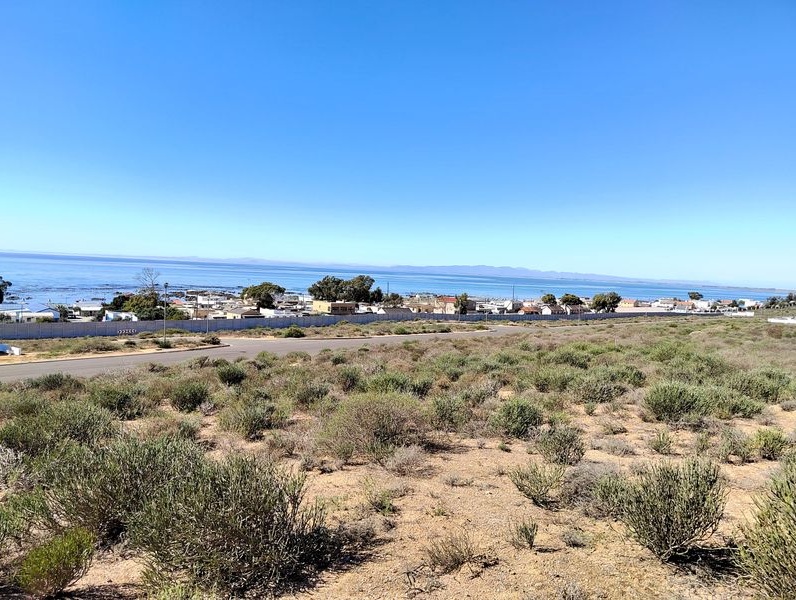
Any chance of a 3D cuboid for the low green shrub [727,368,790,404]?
[{"bbox_3d":[6.283,1.470,9.203,1.075,0.573,0.989,5,4,35],"label":"low green shrub"}]

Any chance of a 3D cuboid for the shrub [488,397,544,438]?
[{"bbox_3d":[1.606,1.592,7.202,0.744,0.552,0.683,3,3,0],"label":"shrub"}]

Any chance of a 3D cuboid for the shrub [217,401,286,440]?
[{"bbox_3d":[-2.110,1.759,7.759,1.001,0.561,0.818,3,3,0],"label":"shrub"}]

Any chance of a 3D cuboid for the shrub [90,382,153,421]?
[{"bbox_3d":[-4.840,1.708,9.281,1.120,0.613,1.030,1,4,-27],"label":"shrub"}]

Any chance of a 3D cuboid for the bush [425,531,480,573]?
[{"bbox_3d":[0.358,1.653,3.493,0.361,0.262,0.313,3,3,0],"label":"bush"}]

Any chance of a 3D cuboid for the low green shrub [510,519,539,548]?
[{"bbox_3d":[0.887,1.650,3.755,0.208,0.201,0.180,3,3,0],"label":"low green shrub"}]

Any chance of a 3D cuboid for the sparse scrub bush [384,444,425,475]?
[{"bbox_3d":[0.074,1.635,5.507,0.415,0.280,0.382,3,3,2],"label":"sparse scrub bush"}]

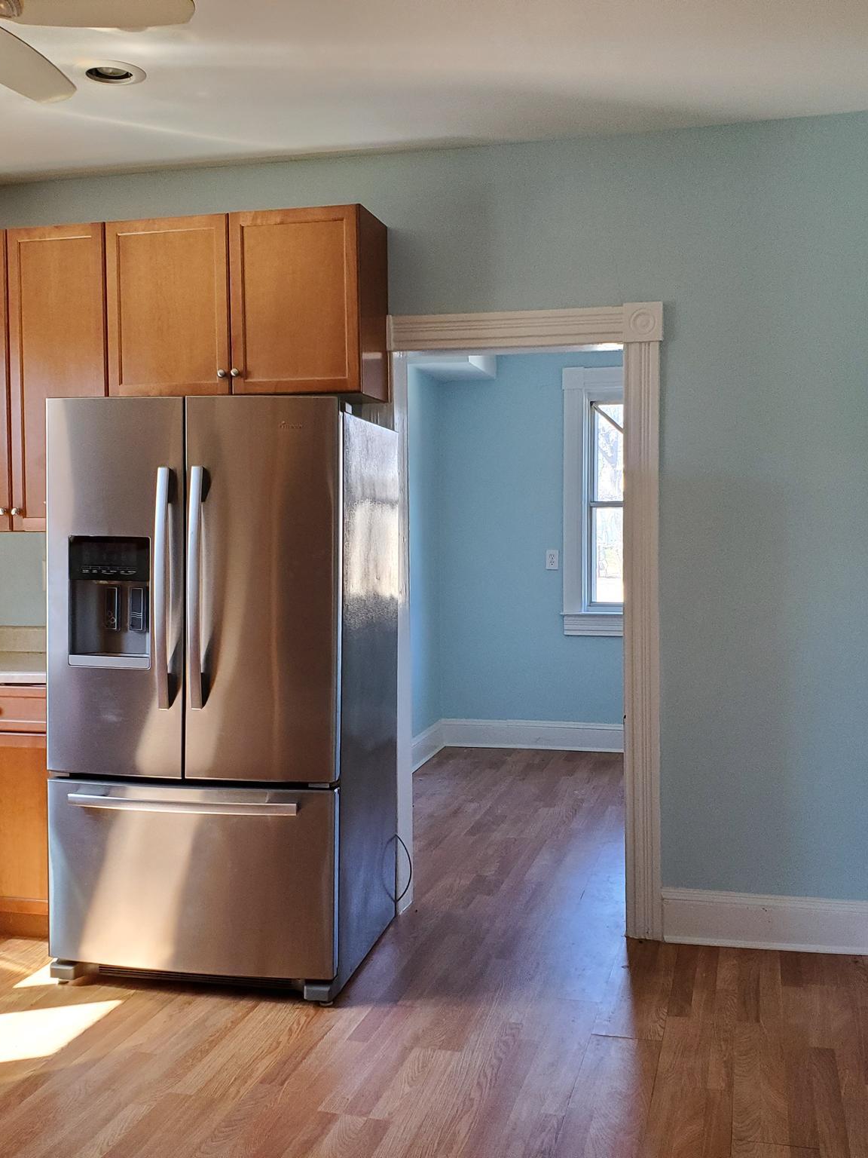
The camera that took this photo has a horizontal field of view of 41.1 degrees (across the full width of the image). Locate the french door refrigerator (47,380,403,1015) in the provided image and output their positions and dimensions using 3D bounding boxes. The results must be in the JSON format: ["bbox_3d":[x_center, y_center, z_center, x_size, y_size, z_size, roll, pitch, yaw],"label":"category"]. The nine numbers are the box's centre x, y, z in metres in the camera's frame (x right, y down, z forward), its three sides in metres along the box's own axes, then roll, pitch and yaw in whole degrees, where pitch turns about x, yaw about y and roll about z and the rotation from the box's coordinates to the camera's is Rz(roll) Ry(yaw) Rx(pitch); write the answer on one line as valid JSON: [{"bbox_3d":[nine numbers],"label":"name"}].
[{"bbox_3d":[-0.667,0.347,3.807,0.910,1.775,0.840,0,3,12],"label":"french door refrigerator"}]

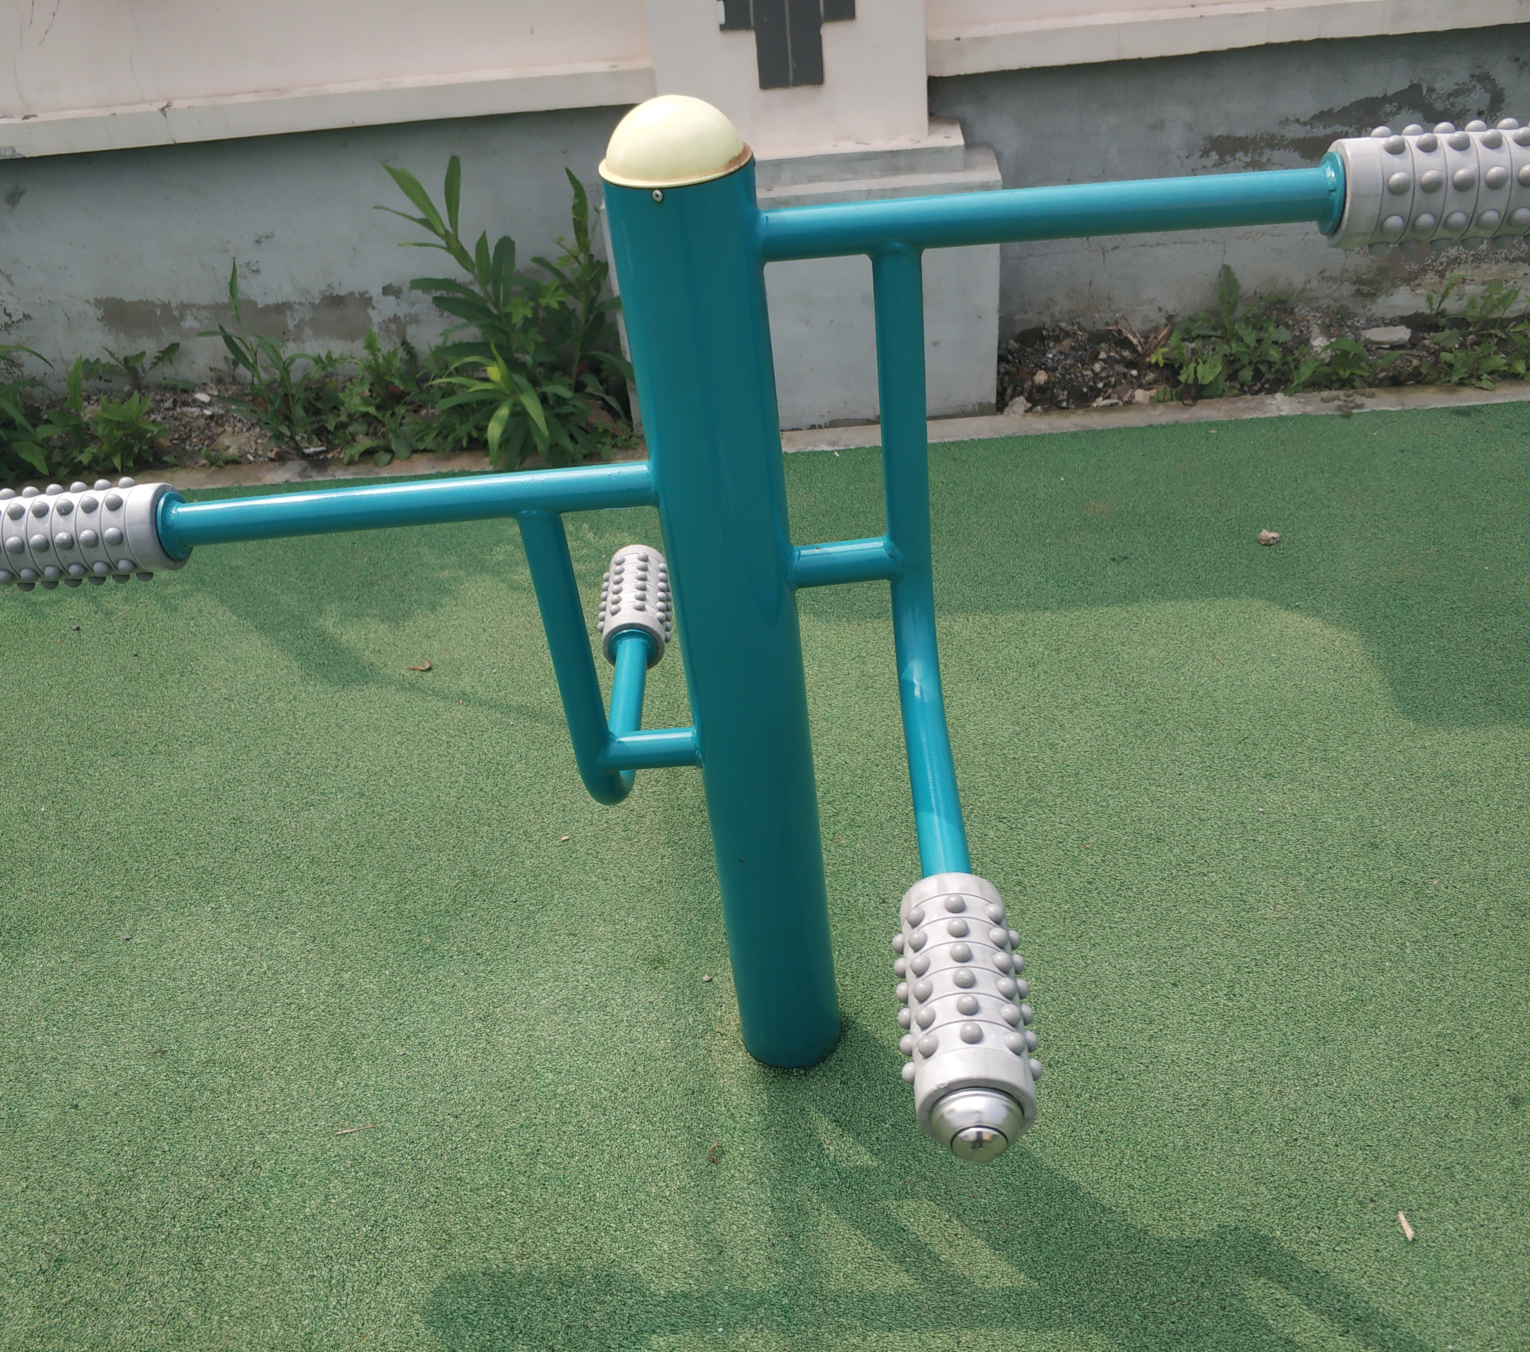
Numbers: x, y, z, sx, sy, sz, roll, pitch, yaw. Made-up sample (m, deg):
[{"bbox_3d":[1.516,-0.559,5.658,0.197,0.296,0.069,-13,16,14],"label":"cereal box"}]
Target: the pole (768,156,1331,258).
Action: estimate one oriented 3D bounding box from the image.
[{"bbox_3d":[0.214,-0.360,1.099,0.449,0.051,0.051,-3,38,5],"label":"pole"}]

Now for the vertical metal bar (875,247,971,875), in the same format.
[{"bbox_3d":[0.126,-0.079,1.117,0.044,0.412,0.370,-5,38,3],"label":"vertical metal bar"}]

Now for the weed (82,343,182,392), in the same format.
[{"bbox_3d":[-1.441,-0.709,3.206,0.234,0.105,0.150,-3,38,5],"label":"weed"}]

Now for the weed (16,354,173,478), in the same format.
[{"bbox_3d":[-1.491,-0.590,3.114,0.319,0.216,0.268,-4,38,4],"label":"weed"}]

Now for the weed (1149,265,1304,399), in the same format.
[{"bbox_3d":[0.948,-0.732,2.884,0.313,0.188,0.240,-3,38,5],"label":"weed"}]

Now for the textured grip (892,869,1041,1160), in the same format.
[{"bbox_3d":[0.143,0.246,1.006,0.095,0.095,0.208,-5,38,3],"label":"textured grip"}]

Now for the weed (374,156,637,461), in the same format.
[{"bbox_3d":[-0.555,-0.752,2.890,0.494,0.567,0.371,-4,38,4],"label":"weed"}]

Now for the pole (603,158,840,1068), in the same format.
[{"bbox_3d":[-0.017,0.022,1.417,0.117,1.069,0.117,-4,38,4],"label":"pole"}]

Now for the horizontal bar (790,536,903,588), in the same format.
[{"bbox_3d":[0.076,-0.105,1.303,0.102,0.039,0.039,-5,38,2],"label":"horizontal bar"}]

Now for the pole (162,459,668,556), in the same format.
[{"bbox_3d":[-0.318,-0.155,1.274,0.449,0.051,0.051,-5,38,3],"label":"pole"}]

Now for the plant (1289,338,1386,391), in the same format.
[{"bbox_3d":[1.157,-0.646,2.841,0.189,0.075,0.160,-3,38,5],"label":"plant"}]

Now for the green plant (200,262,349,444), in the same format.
[{"bbox_3d":[-1.066,-0.709,3.039,0.318,0.349,0.240,-3,38,5],"label":"green plant"}]

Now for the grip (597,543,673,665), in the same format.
[{"bbox_3d":[-0.169,-0.099,1.867,0.094,0.094,0.207,-5,38,2],"label":"grip"}]

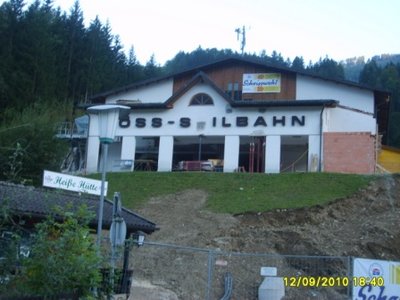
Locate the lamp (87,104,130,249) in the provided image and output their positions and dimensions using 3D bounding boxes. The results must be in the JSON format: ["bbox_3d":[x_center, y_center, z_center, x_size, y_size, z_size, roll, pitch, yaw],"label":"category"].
[{"bbox_3d":[-1.605,1.229,9.660,0.700,4.000,0.700,2,-10,0],"label":"lamp"}]

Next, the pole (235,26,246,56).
[{"bbox_3d":[4.210,-11.195,62.000,1.100,3.100,0.900,0,-10,14],"label":"pole"}]

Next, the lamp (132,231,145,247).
[{"bbox_3d":[-1.479,2.140,14.500,0.270,0.390,0.270,-5,-12,36],"label":"lamp"}]

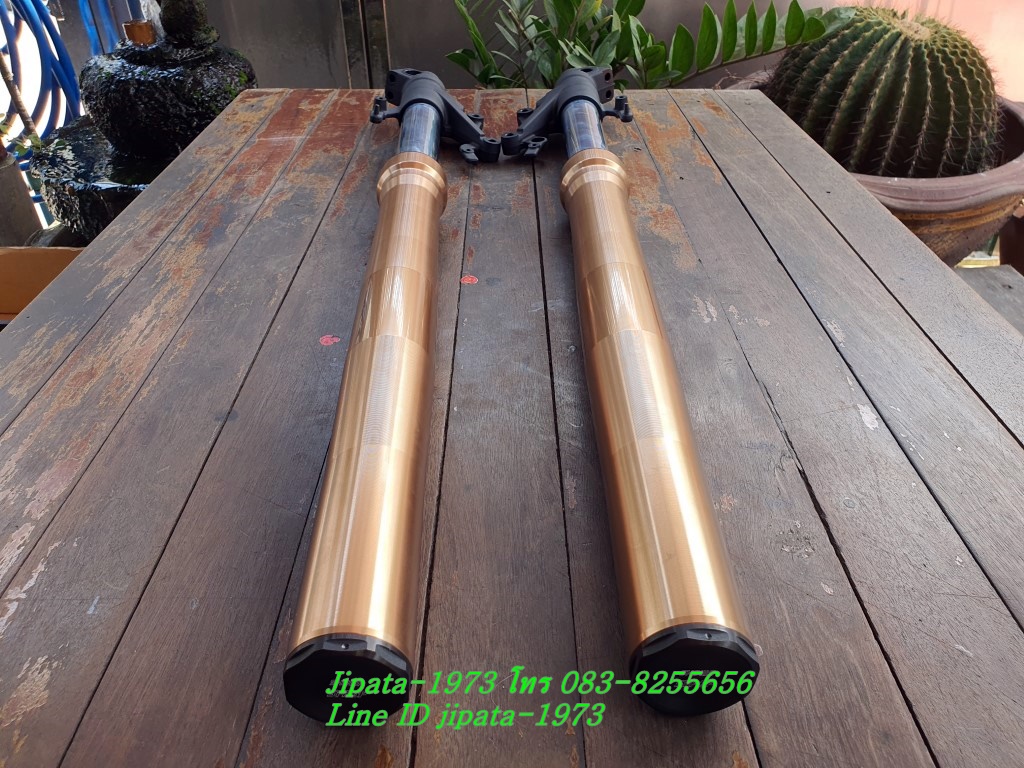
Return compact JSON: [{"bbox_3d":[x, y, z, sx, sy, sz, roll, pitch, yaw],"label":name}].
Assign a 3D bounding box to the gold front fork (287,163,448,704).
[{"bbox_3d":[-0.080,-0.038,0.528,0.064,0.064,0.544,-2,36,-2],"label":"gold front fork"}]

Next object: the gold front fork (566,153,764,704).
[{"bbox_3d":[0.076,-0.040,0.530,0.064,0.064,0.544,0,36,1],"label":"gold front fork"}]

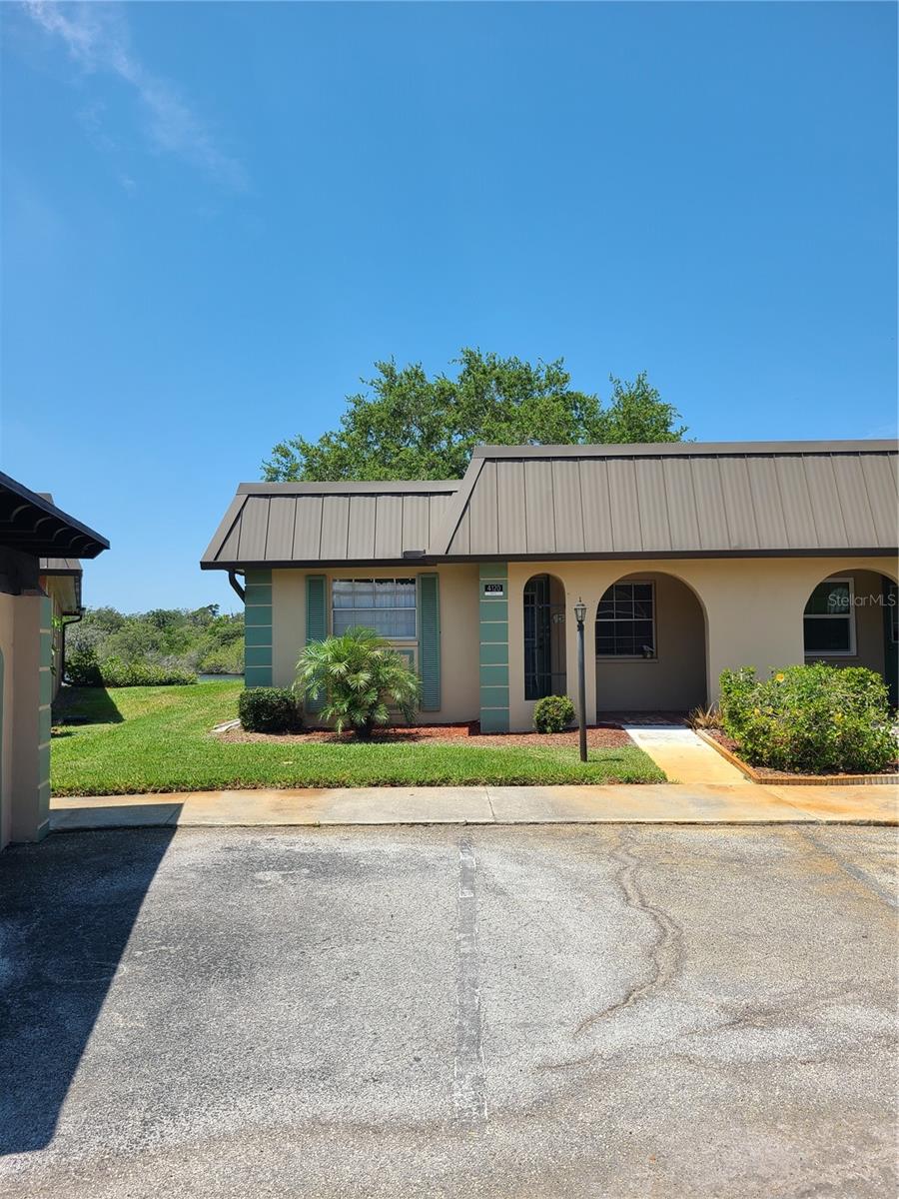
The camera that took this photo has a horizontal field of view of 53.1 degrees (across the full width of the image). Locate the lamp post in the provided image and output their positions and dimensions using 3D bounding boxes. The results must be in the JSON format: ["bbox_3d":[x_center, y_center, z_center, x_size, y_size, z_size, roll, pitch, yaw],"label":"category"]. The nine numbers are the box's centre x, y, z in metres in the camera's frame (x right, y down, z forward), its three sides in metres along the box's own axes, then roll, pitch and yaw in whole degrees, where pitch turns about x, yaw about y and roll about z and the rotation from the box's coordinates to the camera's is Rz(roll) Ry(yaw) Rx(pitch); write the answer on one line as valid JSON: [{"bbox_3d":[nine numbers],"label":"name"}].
[{"bbox_3d":[1.569,0.951,10.650,0.160,1.940,0.160,-1,-2,0],"label":"lamp post"}]

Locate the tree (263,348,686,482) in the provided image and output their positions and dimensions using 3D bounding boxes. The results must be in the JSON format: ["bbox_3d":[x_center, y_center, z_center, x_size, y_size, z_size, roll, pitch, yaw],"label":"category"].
[{"bbox_3d":[0.800,-2.800,31.000,15.200,11.300,13.500,-1,-2,0],"label":"tree"}]

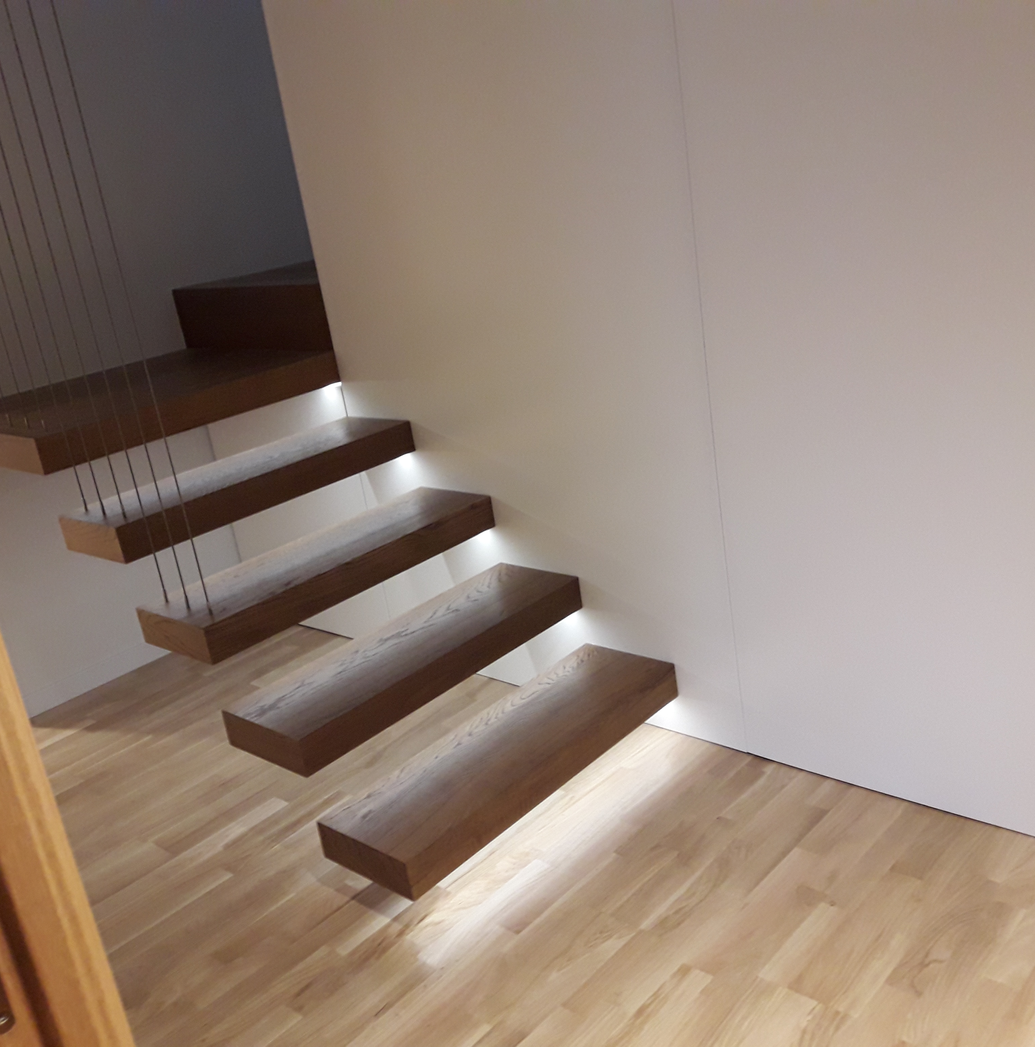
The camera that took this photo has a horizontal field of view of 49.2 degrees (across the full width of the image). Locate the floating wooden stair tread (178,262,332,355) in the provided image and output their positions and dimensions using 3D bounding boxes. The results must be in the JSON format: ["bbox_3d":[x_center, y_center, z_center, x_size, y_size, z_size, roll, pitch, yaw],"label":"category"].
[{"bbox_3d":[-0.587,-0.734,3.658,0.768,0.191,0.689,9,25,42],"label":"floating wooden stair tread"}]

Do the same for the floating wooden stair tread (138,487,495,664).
[{"bbox_3d":[-0.455,0.100,2.765,0.269,0.084,0.895,9,25,42],"label":"floating wooden stair tread"}]

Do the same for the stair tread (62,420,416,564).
[{"bbox_3d":[-0.679,-0.108,2.882,0.269,0.084,0.895,9,25,42],"label":"stair tread"}]

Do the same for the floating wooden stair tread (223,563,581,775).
[{"bbox_3d":[-0.232,0.309,2.649,0.269,0.084,0.895,9,25,42],"label":"floating wooden stair tread"}]

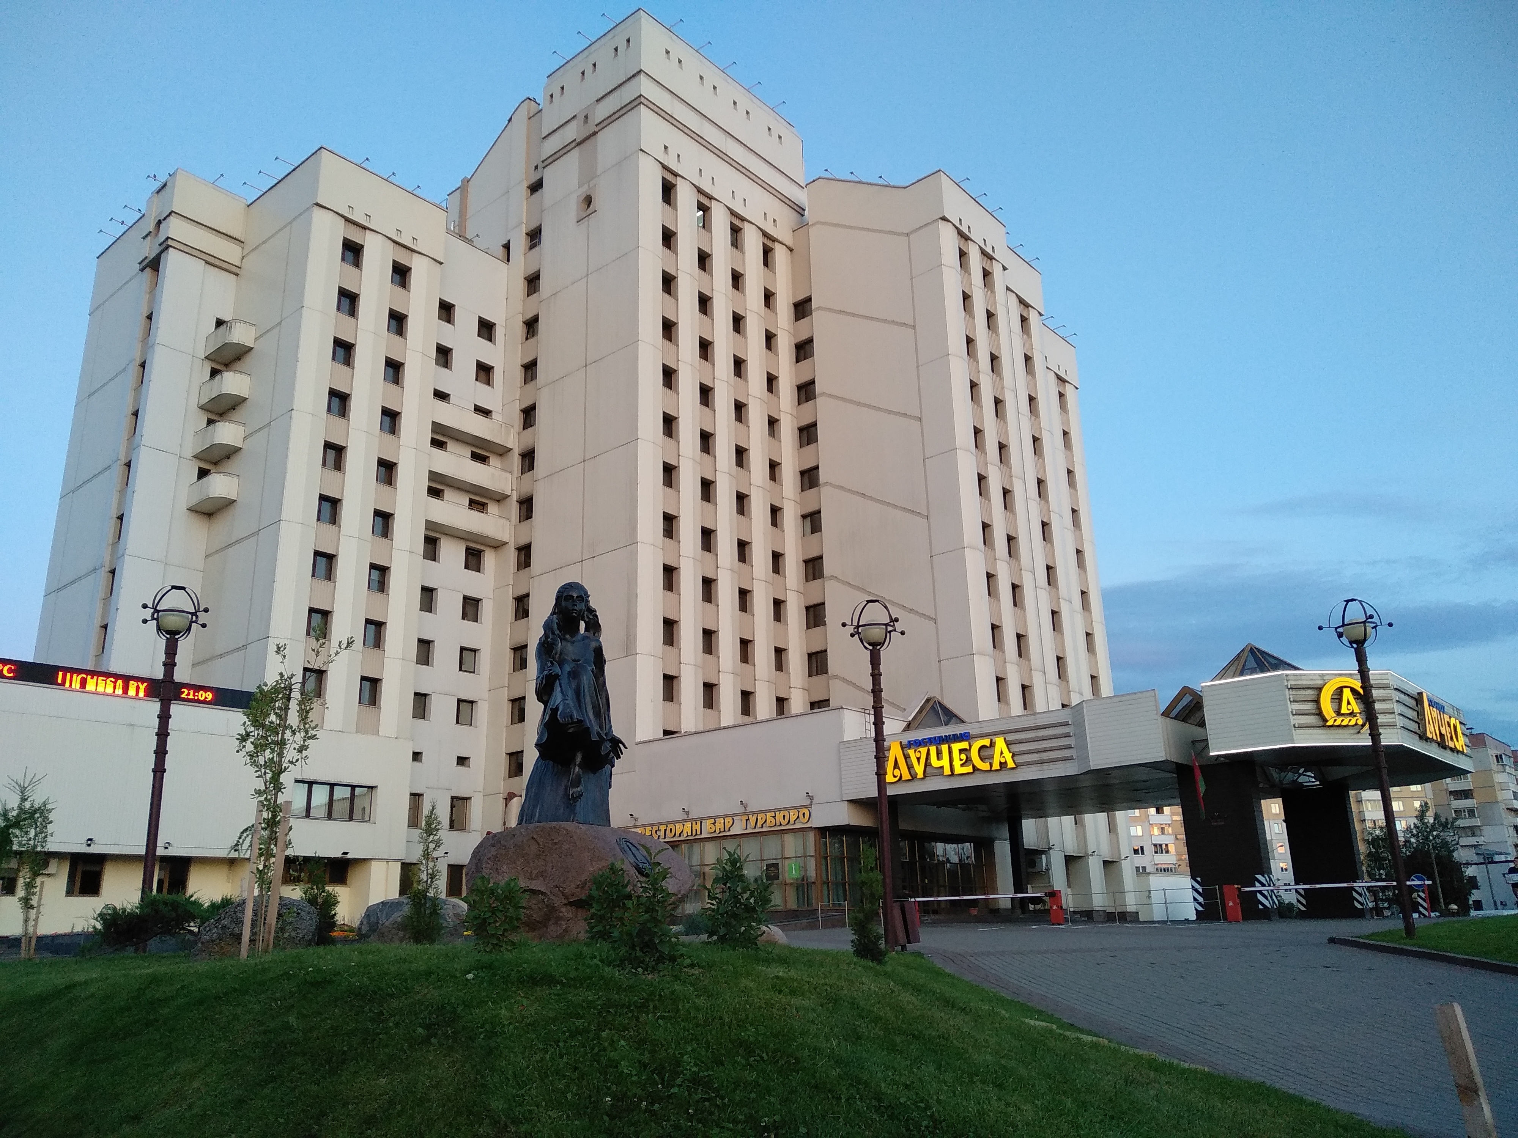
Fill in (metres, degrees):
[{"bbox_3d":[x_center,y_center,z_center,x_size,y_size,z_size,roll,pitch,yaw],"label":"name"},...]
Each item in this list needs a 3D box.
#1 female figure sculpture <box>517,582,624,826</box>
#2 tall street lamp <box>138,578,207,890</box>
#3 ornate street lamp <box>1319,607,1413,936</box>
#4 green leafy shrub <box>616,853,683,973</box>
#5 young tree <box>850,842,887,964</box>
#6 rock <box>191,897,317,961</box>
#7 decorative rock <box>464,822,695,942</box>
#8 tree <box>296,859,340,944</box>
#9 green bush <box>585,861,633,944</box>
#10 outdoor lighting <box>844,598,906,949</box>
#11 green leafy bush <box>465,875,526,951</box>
[{"bbox_3d":[-1.919,1.329,11.638,1.090,2.508,1.000,1,-17,-9],"label":"female figure sculpture"},{"bbox_3d":[-8.293,2.654,15.785,0.950,5.075,0.950,7,-19,-27],"label":"tall street lamp"},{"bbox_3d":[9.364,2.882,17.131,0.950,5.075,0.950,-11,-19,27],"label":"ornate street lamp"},{"bbox_3d":[-0.815,2.538,8.434,0.498,0.815,0.473,0,-17,-6],"label":"green leafy shrub"},{"bbox_3d":[1.212,3.704,12.661,0.408,1.300,0.420,-3,-17,5],"label":"young tree"},{"bbox_3d":[-5.337,3.815,12.056,1.294,0.668,1.100,6,-18,-22],"label":"rock"},{"bbox_3d":[-1.744,3.087,11.097,2.187,1.218,1.900,1,-17,-9],"label":"decorative rock"},{"bbox_3d":[-4.992,3.773,12.903,0.498,0.956,0.500,5,-18,-20],"label":"tree"},{"bbox_3d":[-1.186,2.687,9.125,0.405,0.674,0.405,1,-18,-7],"label":"green bush"},{"bbox_3d":[1.820,2.893,16.722,0.950,5.122,0.950,-3,-17,6],"label":"outdoor lighting"},{"bbox_3d":[-2.141,2.789,9.255,0.488,0.599,0.464,2,-18,-12],"label":"green leafy bush"}]

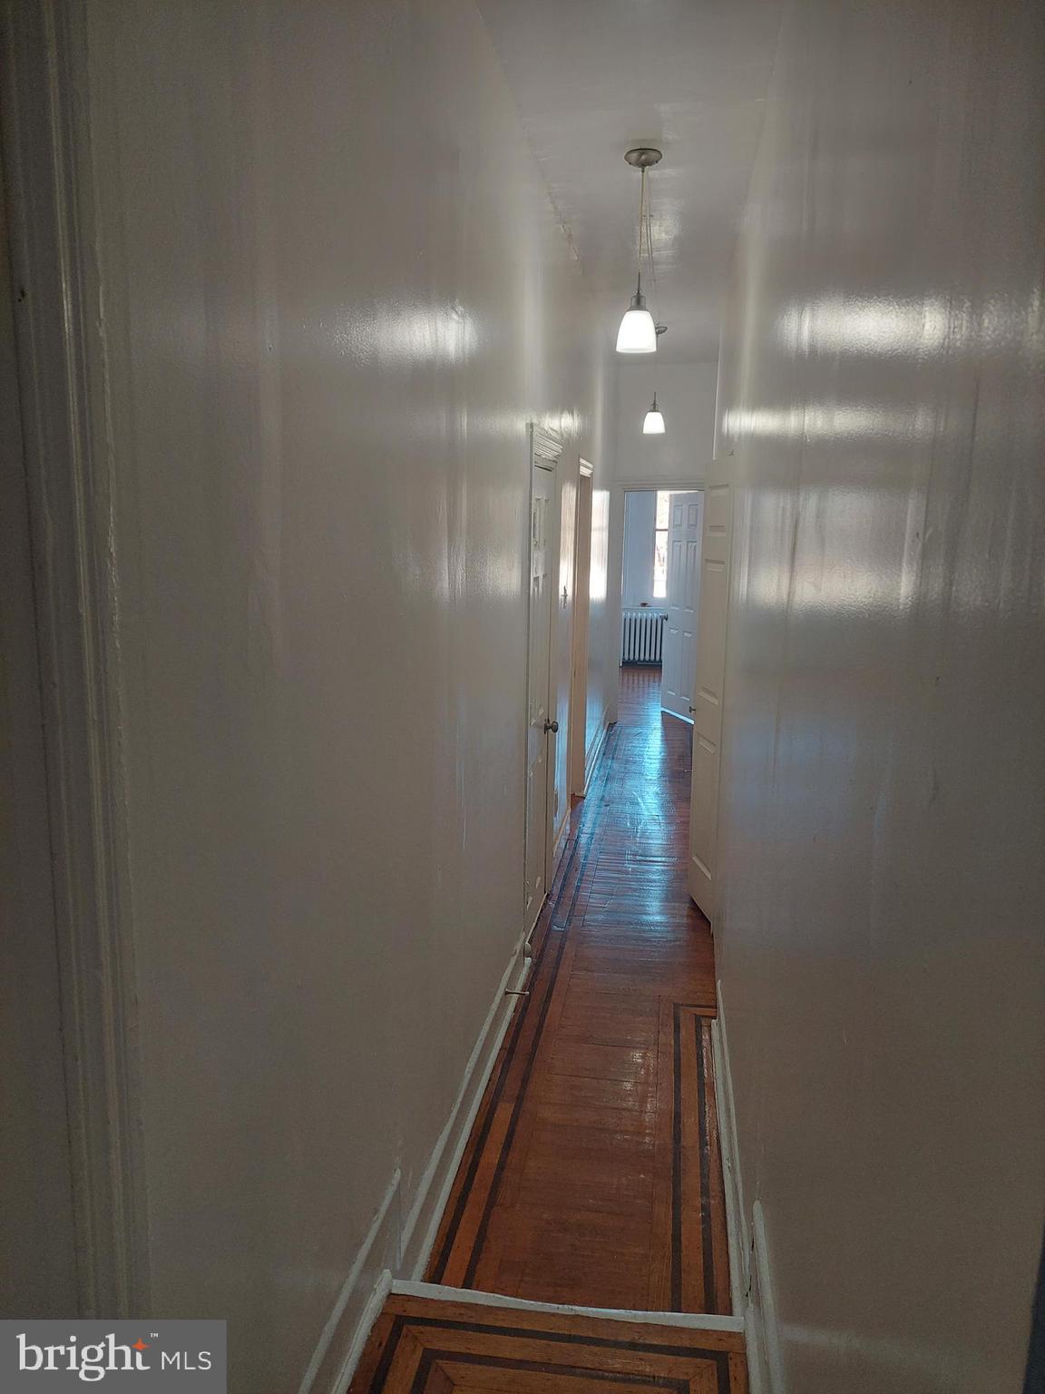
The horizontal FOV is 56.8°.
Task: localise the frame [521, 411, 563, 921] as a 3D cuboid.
[{"bbox_3d":[0.034,-0.028,4.017,0.119,2.065,0.929,3,10,9],"label":"frame"}]

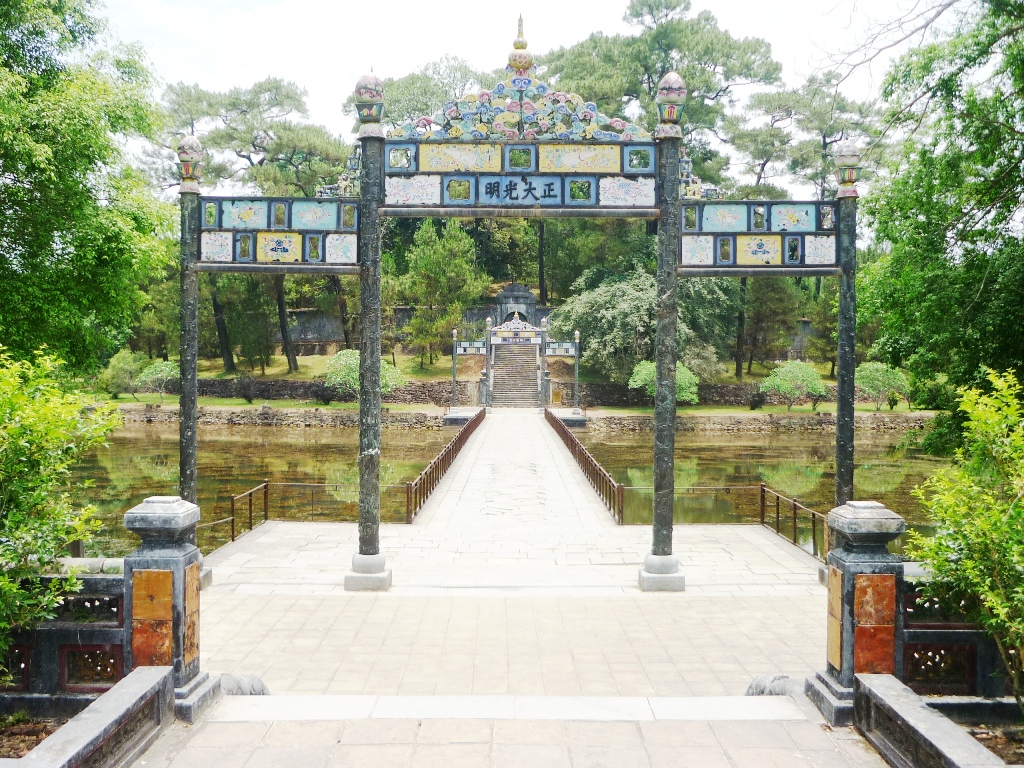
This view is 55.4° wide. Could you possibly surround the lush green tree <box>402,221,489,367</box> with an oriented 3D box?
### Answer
[{"bbox_3d":[-5.586,-7.602,82.000,7.224,12.264,6.863,0,1,0],"label":"lush green tree"}]

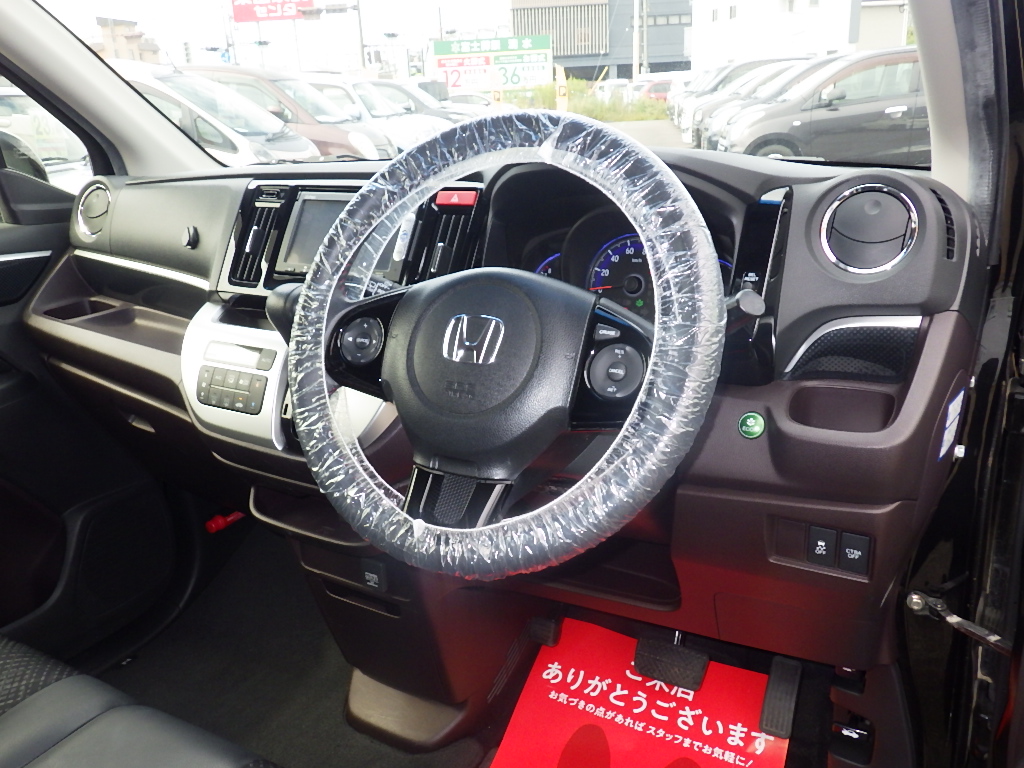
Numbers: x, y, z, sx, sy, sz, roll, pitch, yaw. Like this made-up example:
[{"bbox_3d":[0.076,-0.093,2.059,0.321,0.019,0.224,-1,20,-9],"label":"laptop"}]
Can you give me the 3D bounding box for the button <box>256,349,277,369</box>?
[{"bbox_3d":[-0.272,-0.026,0.923,0.023,0.024,0.008,7,-12,27],"label":"button"}]

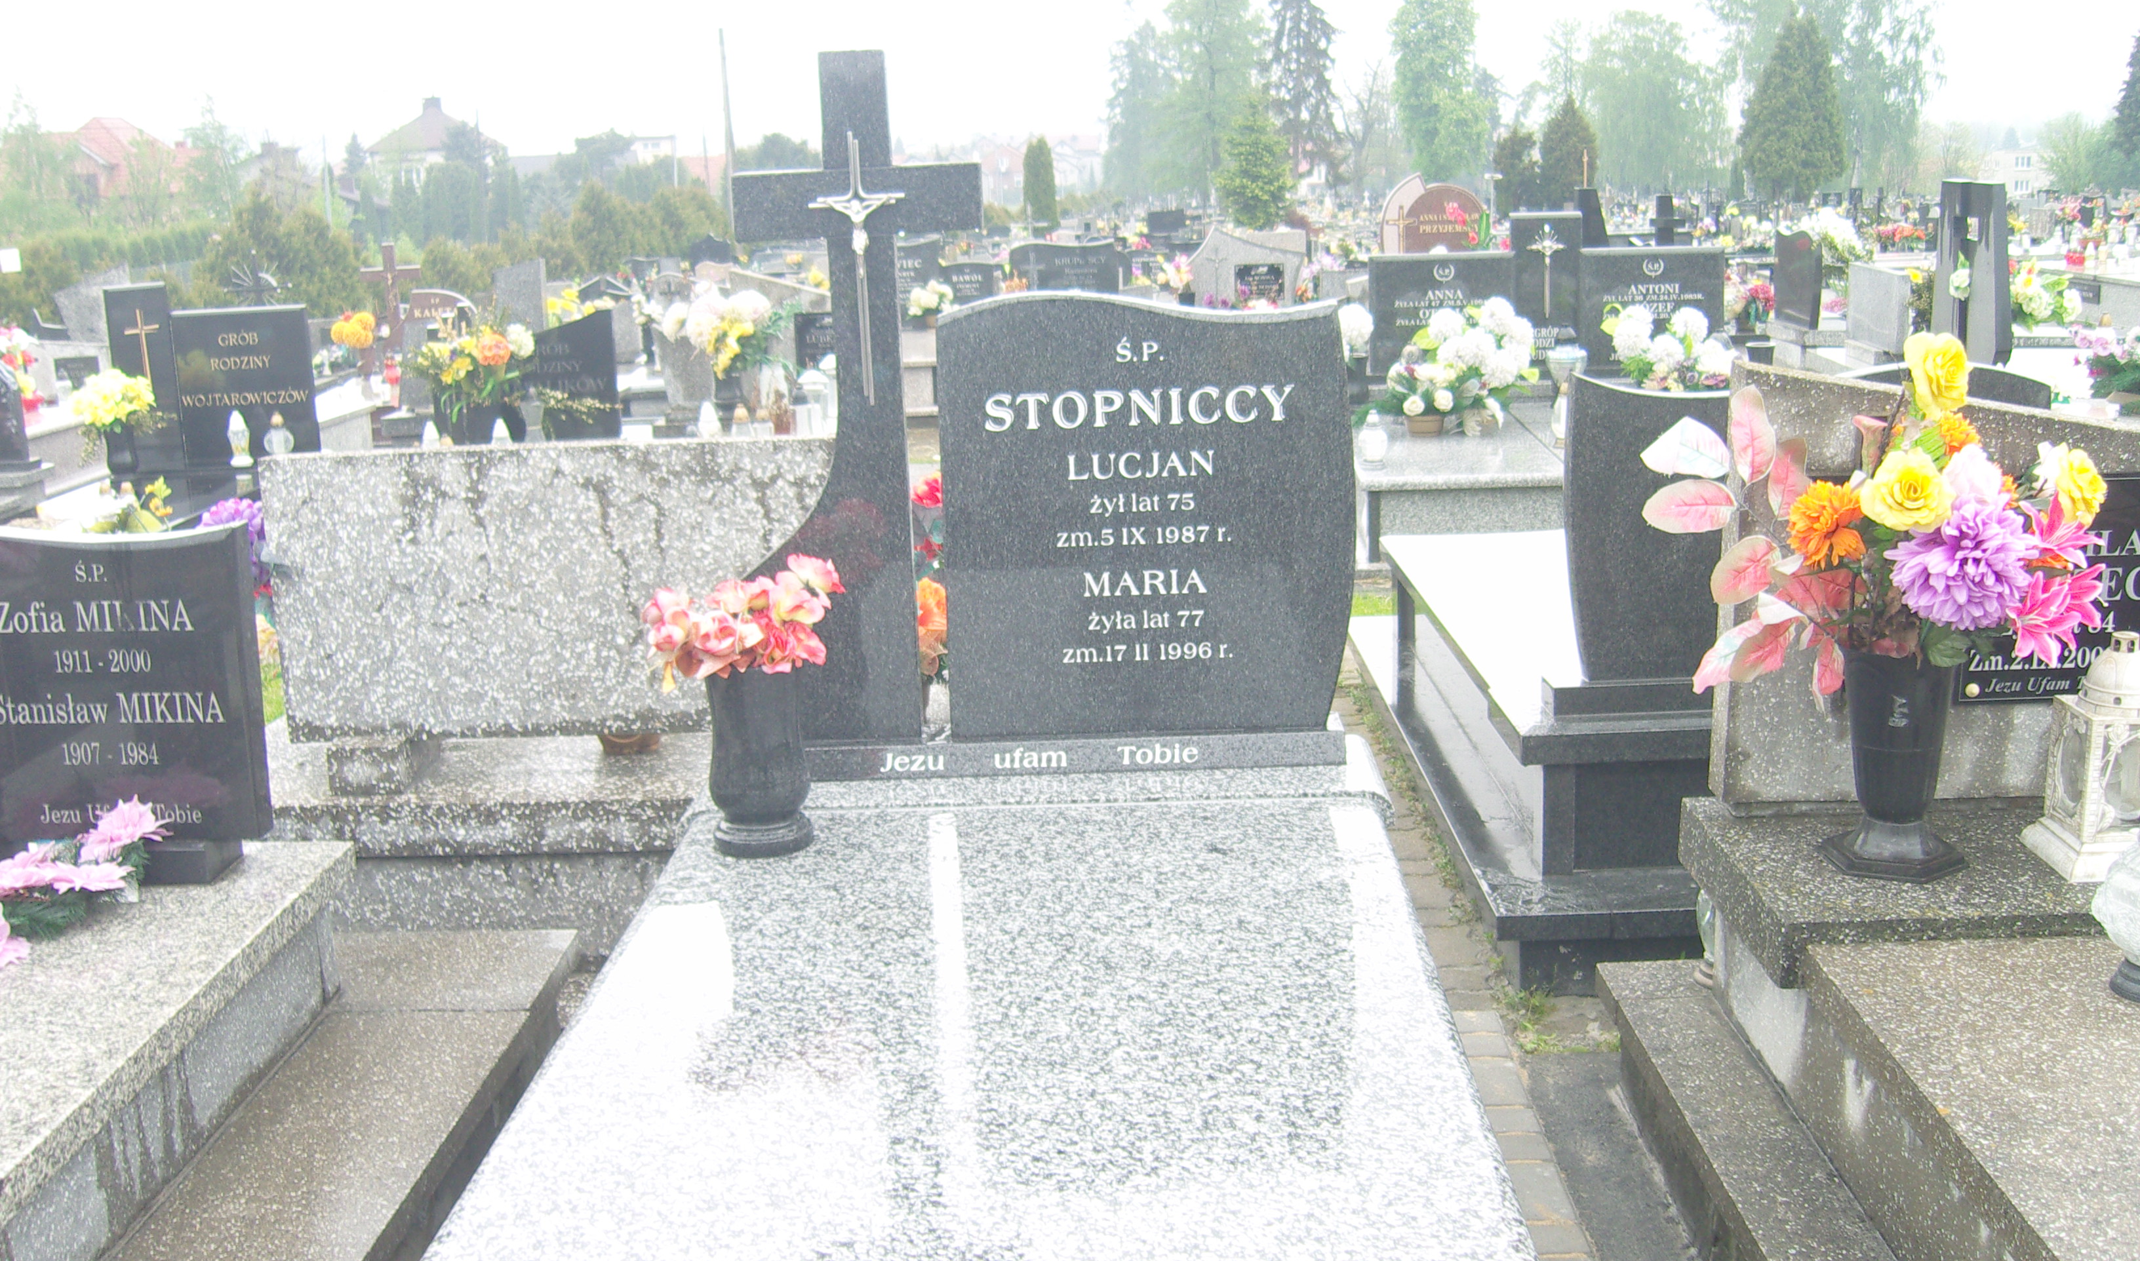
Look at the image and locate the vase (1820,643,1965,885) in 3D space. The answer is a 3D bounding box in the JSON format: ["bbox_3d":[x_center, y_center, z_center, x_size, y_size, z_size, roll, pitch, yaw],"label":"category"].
[{"bbox_3d":[1.222,0.185,3.141,0.200,0.325,0.200,-2,13,1],"label":"vase"}]

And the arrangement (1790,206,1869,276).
[{"bbox_3d":[5.576,-2.859,15.458,0.560,0.490,0.460,-2,13,1],"label":"arrangement"}]

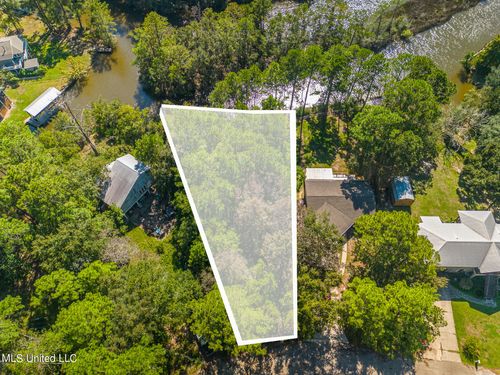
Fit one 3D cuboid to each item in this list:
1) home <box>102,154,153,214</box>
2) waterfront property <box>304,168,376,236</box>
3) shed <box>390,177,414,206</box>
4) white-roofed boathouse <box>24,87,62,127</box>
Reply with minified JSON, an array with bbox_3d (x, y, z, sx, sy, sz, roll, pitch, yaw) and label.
[{"bbox_3d":[-23.460,-0.398,66.679,5.600,8.100,8.850,31,64,17],"label":"home"},{"bbox_3d":[17.415,2.585,66.578,13.380,5.200,14.560,0,59,0],"label":"waterfront property"},{"bbox_3d":[30.106,0.798,68.760,3.850,3.300,5.100,2,59,1],"label":"shed"},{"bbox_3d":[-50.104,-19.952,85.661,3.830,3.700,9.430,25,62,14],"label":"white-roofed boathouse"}]

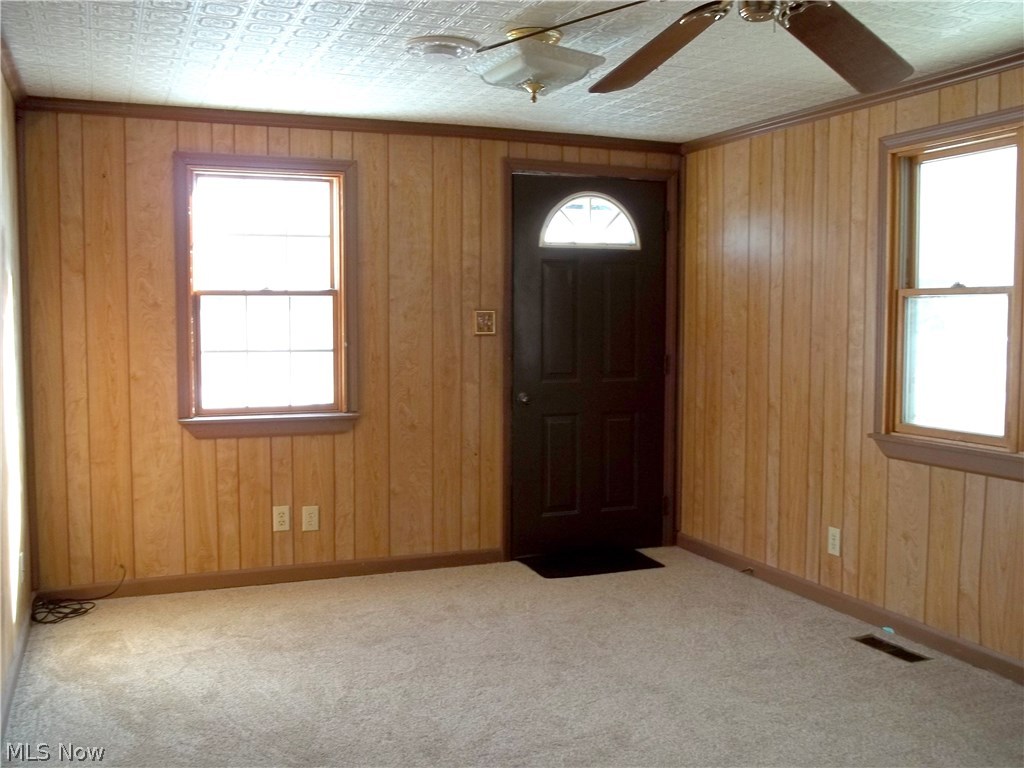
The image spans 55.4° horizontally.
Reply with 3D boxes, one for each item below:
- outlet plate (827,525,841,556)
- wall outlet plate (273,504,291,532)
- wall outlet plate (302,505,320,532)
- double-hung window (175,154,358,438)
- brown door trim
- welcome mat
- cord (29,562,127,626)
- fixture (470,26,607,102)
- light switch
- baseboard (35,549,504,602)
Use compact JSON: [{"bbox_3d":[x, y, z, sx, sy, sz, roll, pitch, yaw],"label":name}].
[{"bbox_3d":[1.438,0.706,4.369,0.010,0.120,0.074,-2,5,-23],"label":"outlet plate"},{"bbox_3d":[-1.107,0.650,4.696,0.076,0.120,0.010,-2,5,-23],"label":"wall outlet plate"},{"bbox_3d":[-0.975,0.655,4.752,0.077,0.121,0.010,-2,5,-23],"label":"wall outlet plate"},{"bbox_3d":[-1.137,-0.406,4.604,0.840,1.310,0.100,-2,5,-23],"label":"double-hung window"},{"bbox_3d":[0.445,-0.116,5.287,1.060,2.110,0.050,-2,5,-23],"label":"brown door trim"},{"bbox_3d":[0.425,0.942,5.145,0.690,0.012,0.385,-2,5,-23],"label":"welcome mat"},{"bbox_3d":[-1.878,0.916,4.221,0.380,0.155,0.300,-2,5,-23],"label":"cord"},{"bbox_3d":[0.070,-1.052,3.245,0.360,0.215,0.360,-2,5,-23],"label":"fixture"},{"bbox_3d":[-0.134,-0.314,5.029,0.113,0.119,0.014,-2,5,-23],"label":"light switch"},{"bbox_3d":[-1.077,0.927,4.725,2.235,0.075,0.018,-2,5,-23],"label":"baseboard"}]

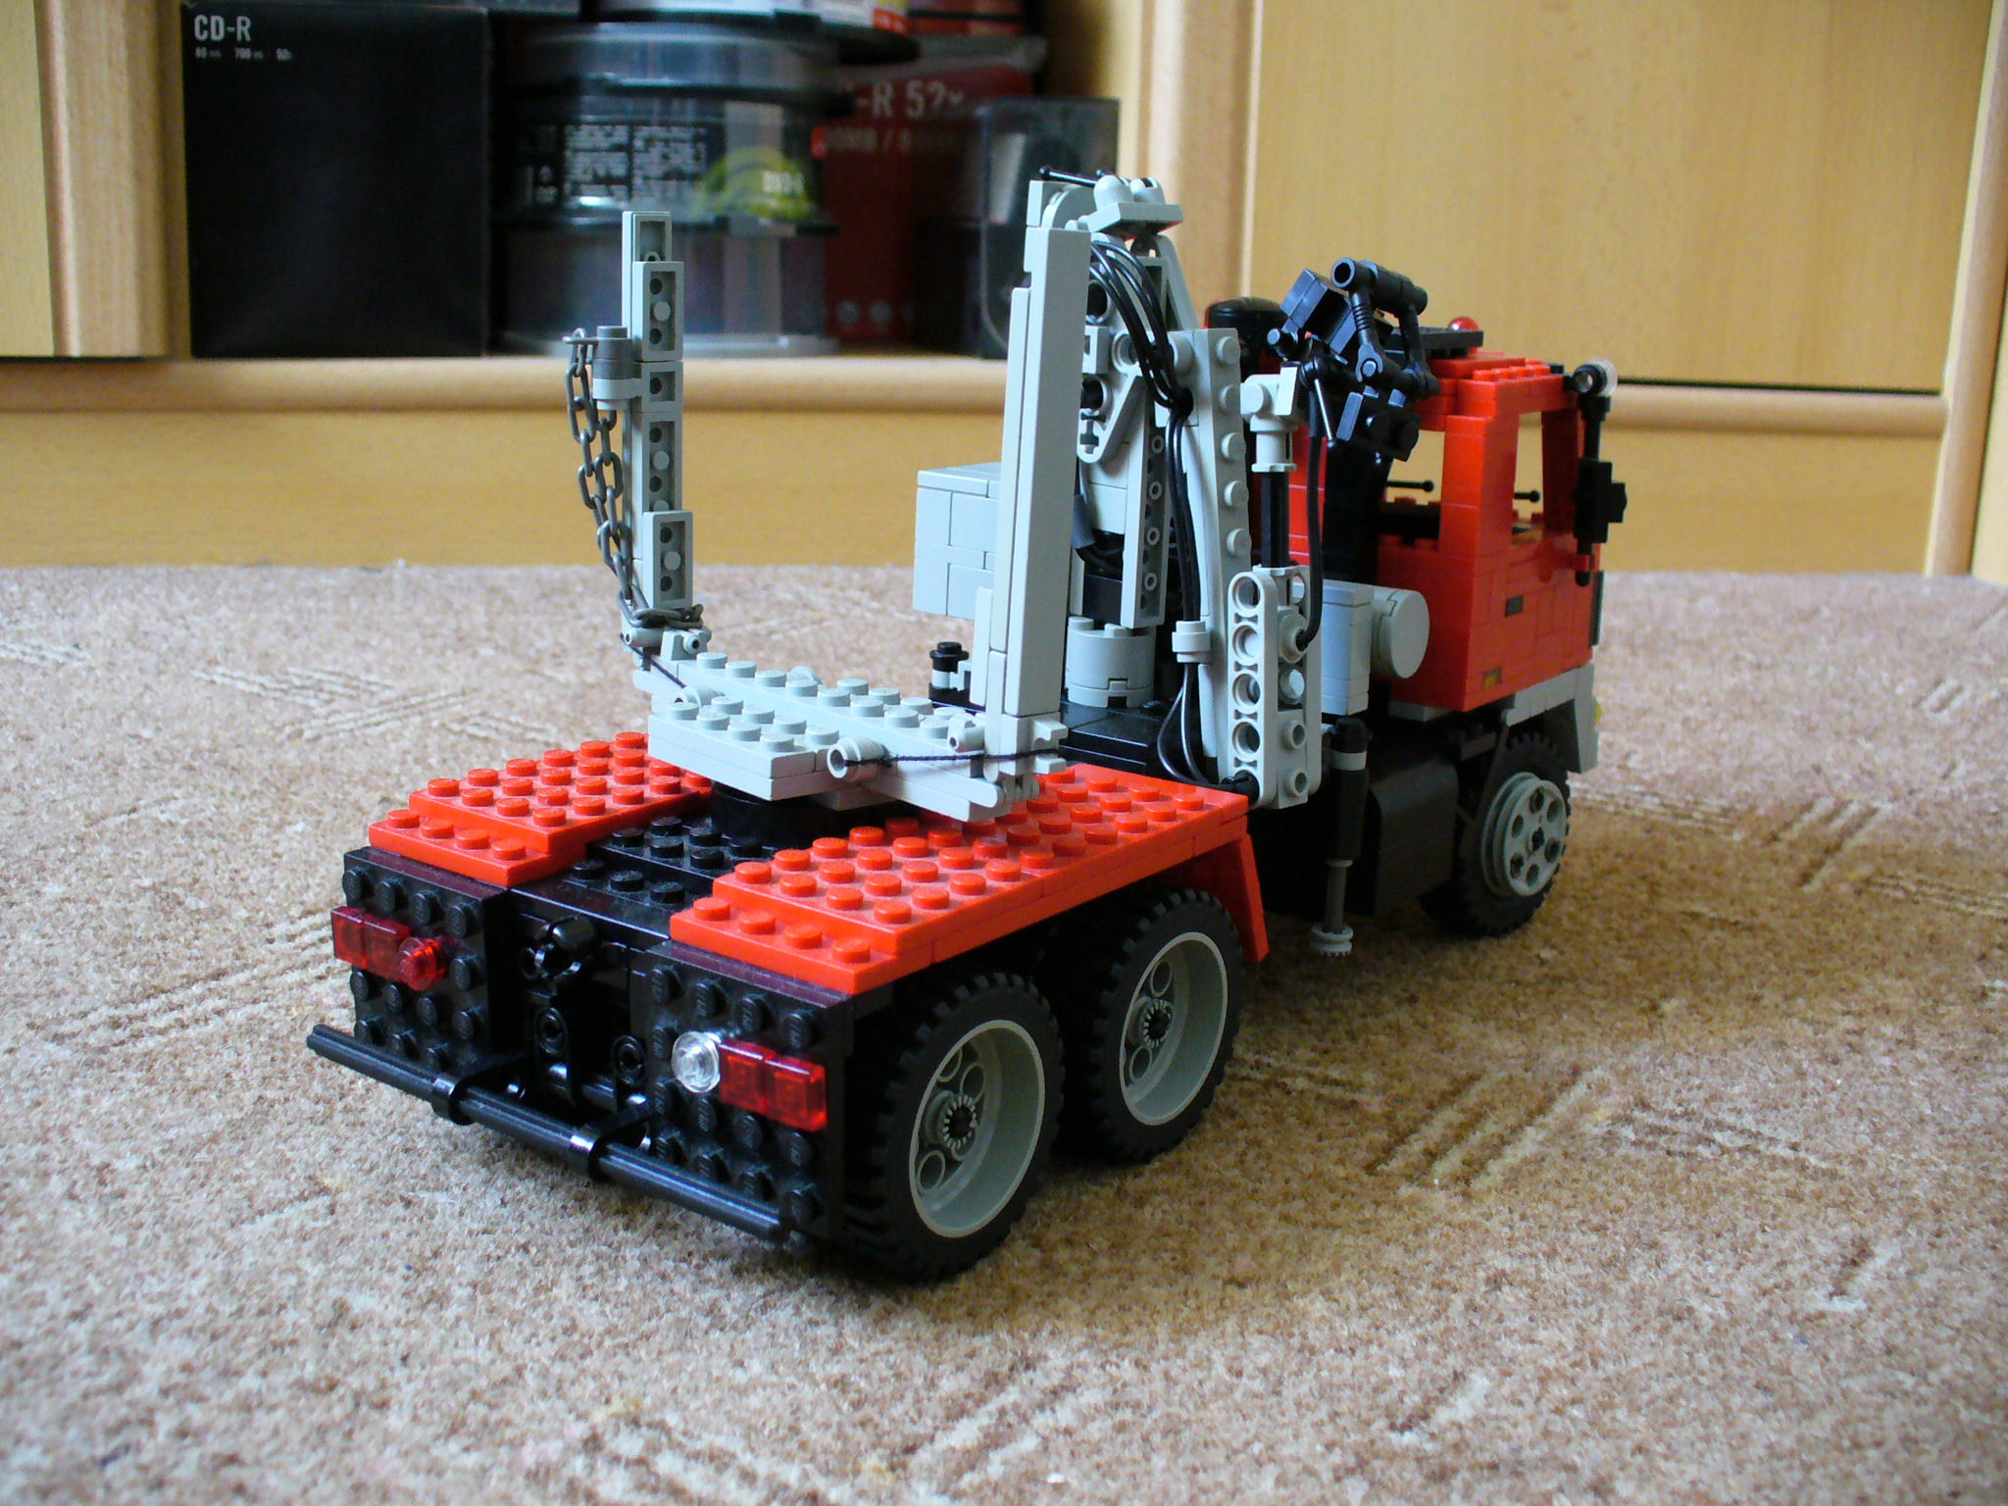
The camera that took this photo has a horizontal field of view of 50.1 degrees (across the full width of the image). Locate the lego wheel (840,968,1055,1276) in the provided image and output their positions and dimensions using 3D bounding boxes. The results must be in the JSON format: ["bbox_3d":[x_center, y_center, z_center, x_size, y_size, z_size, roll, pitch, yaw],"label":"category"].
[{"bbox_3d":[-0.009,0.051,0.299,0.014,0.042,0.042,12,17,35],"label":"lego wheel"}]

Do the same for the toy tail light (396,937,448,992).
[{"bbox_3d":[-0.084,0.030,0.309,0.008,0.008,0.005,12,17,35],"label":"toy tail light"}]

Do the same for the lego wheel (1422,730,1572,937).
[{"bbox_3d":[0.104,0.016,0.450,0.017,0.042,0.042,15,19,42],"label":"lego wheel"}]

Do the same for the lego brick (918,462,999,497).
[{"bbox_3d":[-0.002,-0.050,0.394,0.017,0.003,0.024,12,17,35],"label":"lego brick"}]

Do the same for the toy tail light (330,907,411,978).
[{"bbox_3d":[-0.093,0.028,0.316,0.016,0.008,0.003,12,17,35],"label":"toy tail light"}]

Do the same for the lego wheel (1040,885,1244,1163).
[{"bbox_3d":[0.021,0.042,0.339,0.014,0.042,0.042,12,17,35],"label":"lego wheel"}]

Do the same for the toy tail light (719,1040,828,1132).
[{"bbox_3d":[-0.029,0.041,0.268,0.016,0.008,0.003,12,17,35],"label":"toy tail light"}]

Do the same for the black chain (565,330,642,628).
[{"bbox_3d":[-0.067,-0.046,0.361,0.012,0.050,0.006,-11,19,-41],"label":"black chain"}]

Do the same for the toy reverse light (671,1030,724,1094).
[{"bbox_3d":[-0.039,0.039,0.274,0.008,0.008,0.005,12,17,35],"label":"toy reverse light"}]

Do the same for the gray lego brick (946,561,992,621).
[{"bbox_3d":[-0.001,-0.029,0.388,0.016,0.010,0.009,12,17,35],"label":"gray lego brick"}]

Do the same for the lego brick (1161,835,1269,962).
[{"bbox_3d":[0.029,0.022,0.355,0.028,0.025,0.004,12,37,35],"label":"lego brick"}]

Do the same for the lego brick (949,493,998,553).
[{"bbox_3d":[0.000,-0.041,0.385,0.016,0.010,0.009,12,17,35],"label":"lego brick"}]

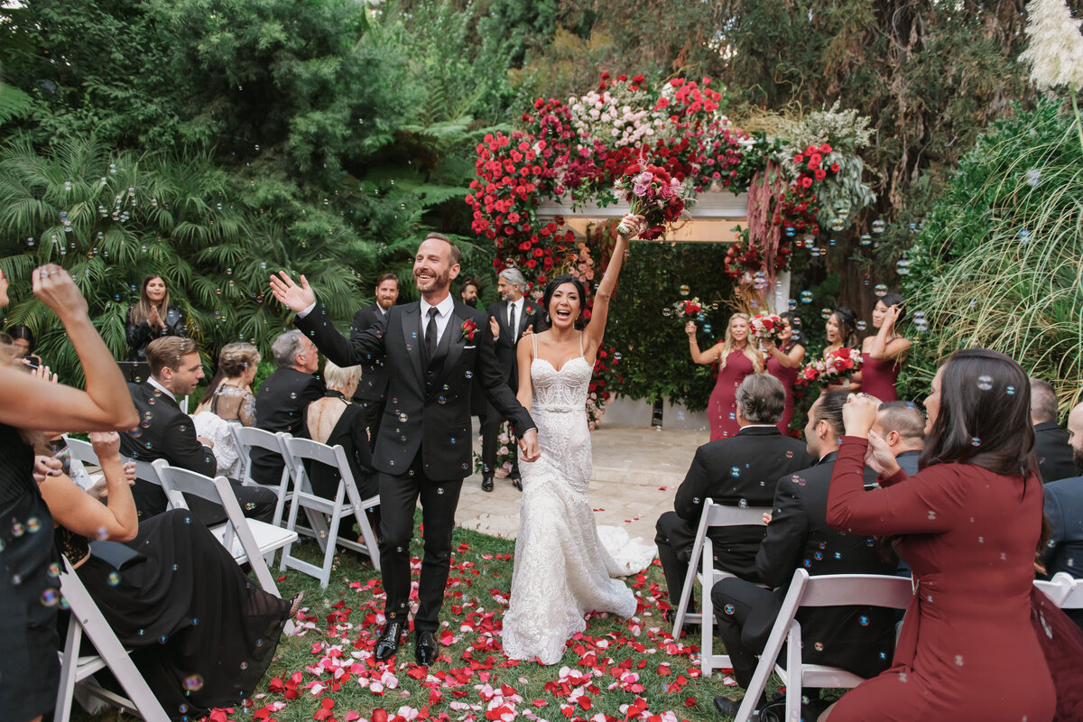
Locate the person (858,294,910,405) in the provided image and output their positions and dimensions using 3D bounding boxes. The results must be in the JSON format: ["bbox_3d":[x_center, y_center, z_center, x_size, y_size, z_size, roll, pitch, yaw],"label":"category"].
[{"bbox_3d":[2.293,0.417,5.001,0.360,1.775,0.450,0,5,-44],"label":"person"}]

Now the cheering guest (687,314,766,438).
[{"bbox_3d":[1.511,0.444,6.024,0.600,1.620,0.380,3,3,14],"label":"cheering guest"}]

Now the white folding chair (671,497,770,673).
[{"bbox_3d":[0.907,0.989,3.387,0.455,0.785,0.475,3,5,-5],"label":"white folding chair"}]

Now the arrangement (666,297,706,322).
[{"bbox_3d":[1.192,-0.445,5.863,0.310,0.220,0.280,3,3,12],"label":"arrangement"}]

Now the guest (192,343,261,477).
[{"bbox_3d":[-1.852,0.500,4.692,0.470,1.210,0.780,8,7,40],"label":"guest"}]

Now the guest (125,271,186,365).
[{"bbox_3d":[-3.230,0.136,6.019,0.520,1.720,0.420,1,3,-30],"label":"guest"}]

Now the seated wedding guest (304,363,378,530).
[{"bbox_3d":[-1.094,0.583,4.174,0.460,1.220,0.700,5,4,32],"label":"seated wedding guest"}]

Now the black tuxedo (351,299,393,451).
[{"bbox_3d":[-1.215,0.299,5.572,0.560,1.480,0.320,2,3,-13],"label":"black tuxedo"}]

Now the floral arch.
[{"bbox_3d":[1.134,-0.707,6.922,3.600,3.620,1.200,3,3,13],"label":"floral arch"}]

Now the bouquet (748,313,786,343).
[{"bbox_3d":[1.794,-0.270,5.750,0.270,0.240,0.260,6,4,40],"label":"bouquet"}]

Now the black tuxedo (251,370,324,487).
[{"bbox_3d":[-1.435,0.560,4.454,0.520,1.080,0.750,7,6,38],"label":"black tuxedo"}]

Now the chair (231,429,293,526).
[{"bbox_3d":[-1.567,0.769,4.354,0.450,0.775,0.450,5,4,31],"label":"chair"}]

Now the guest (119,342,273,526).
[{"bbox_3d":[-1.675,0.551,3.611,0.820,1.320,0.540,0,6,-30],"label":"guest"}]

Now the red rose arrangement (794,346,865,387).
[{"bbox_3d":[2.011,0.032,5.023,0.460,0.280,0.330,4,3,22],"label":"red rose arrangement"}]

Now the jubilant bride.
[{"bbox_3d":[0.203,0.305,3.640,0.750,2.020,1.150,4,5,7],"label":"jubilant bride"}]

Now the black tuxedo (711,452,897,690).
[{"bbox_3d":[0.949,0.807,2.688,0.570,0.970,0.700,2,3,-12],"label":"black tuxedo"}]

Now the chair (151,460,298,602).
[{"bbox_3d":[-1.396,0.844,3.224,0.450,0.775,0.450,5,4,33],"label":"chair"}]

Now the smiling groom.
[{"bbox_3d":[-0.597,0.354,3.141,1.120,1.850,0.580,2,3,-12],"label":"smiling groom"}]

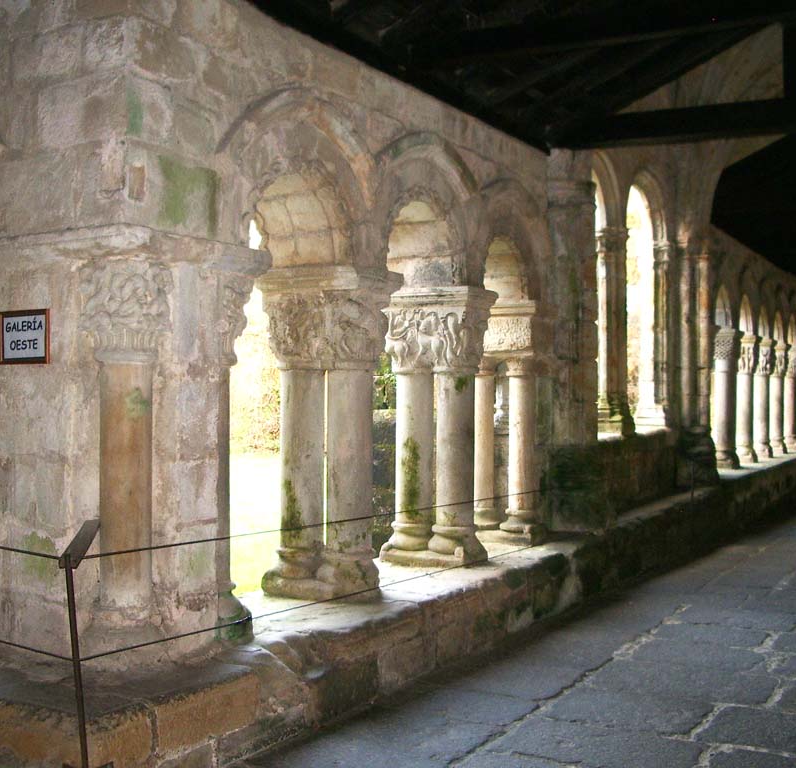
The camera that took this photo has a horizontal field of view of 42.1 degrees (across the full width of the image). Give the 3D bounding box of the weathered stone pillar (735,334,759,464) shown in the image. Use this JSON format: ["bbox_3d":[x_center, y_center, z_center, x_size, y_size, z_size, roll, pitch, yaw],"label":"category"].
[{"bbox_3d":[4.984,0.208,14.867,0.393,1.816,0.393,0,-1,30],"label":"weathered stone pillar"}]

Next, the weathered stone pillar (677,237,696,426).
[{"bbox_3d":[3.696,-0.630,13.275,0.194,2.428,0.194,-1,-1,30],"label":"weathered stone pillar"}]

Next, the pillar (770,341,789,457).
[{"bbox_3d":[6.235,0.245,17.057,0.363,1.826,0.393,0,-1,30],"label":"pillar"}]

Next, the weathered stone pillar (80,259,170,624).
[{"bbox_3d":[-1.220,0.257,4.680,0.388,1.632,0.347,0,-1,-15],"label":"weathered stone pillar"}]

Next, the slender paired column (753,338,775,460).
[{"bbox_3d":[6.051,0.226,17.208,0.326,2.009,0.316,-1,-1,30],"label":"slender paired column"}]

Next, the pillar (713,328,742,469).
[{"bbox_3d":[4.766,0.210,14.947,0.337,1.979,0.326,-1,-1,30],"label":"pillar"}]

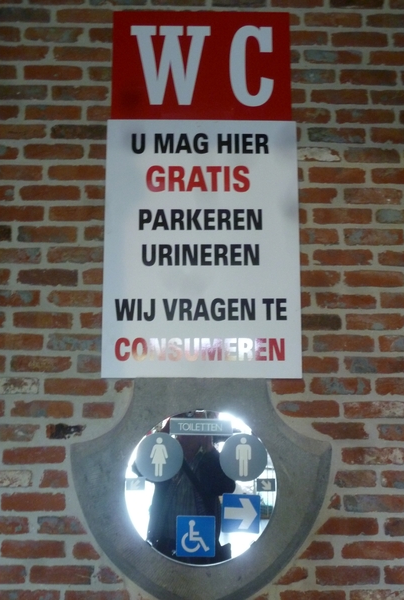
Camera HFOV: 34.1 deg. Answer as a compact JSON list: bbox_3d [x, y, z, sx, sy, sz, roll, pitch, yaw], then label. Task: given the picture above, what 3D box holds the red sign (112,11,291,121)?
[{"bbox_3d":[-0.001,-0.690,1.936,0.523,0.341,0.020,0,-9,-1],"label":"red sign"}]

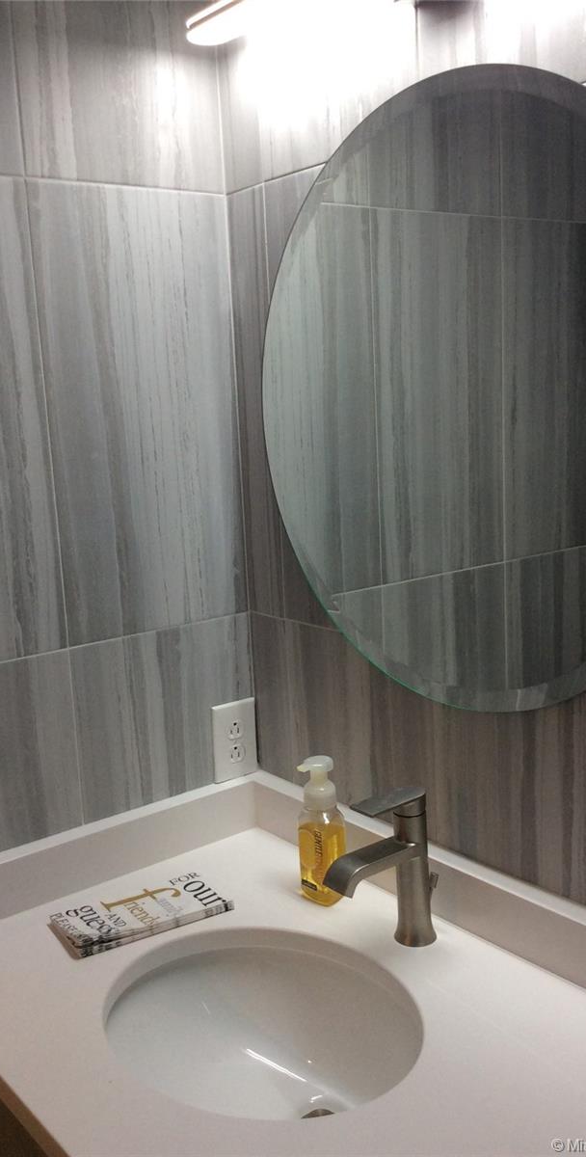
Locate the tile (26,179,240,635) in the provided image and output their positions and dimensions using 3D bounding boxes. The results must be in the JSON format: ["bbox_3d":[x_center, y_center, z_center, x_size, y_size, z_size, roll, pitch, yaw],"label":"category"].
[{"bbox_3d":[-0.203,-0.226,1.489,0.305,0.610,0.010,-11,13,-37],"label":"tile"}]

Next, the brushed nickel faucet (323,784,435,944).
[{"bbox_3d":[0.111,0.348,1.256,0.165,0.191,0.052,-11,13,-37],"label":"brushed nickel faucet"}]

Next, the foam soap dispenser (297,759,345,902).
[{"bbox_3d":[0.035,0.328,1.391,0.059,0.190,0.052,-9,12,-32],"label":"foam soap dispenser"}]

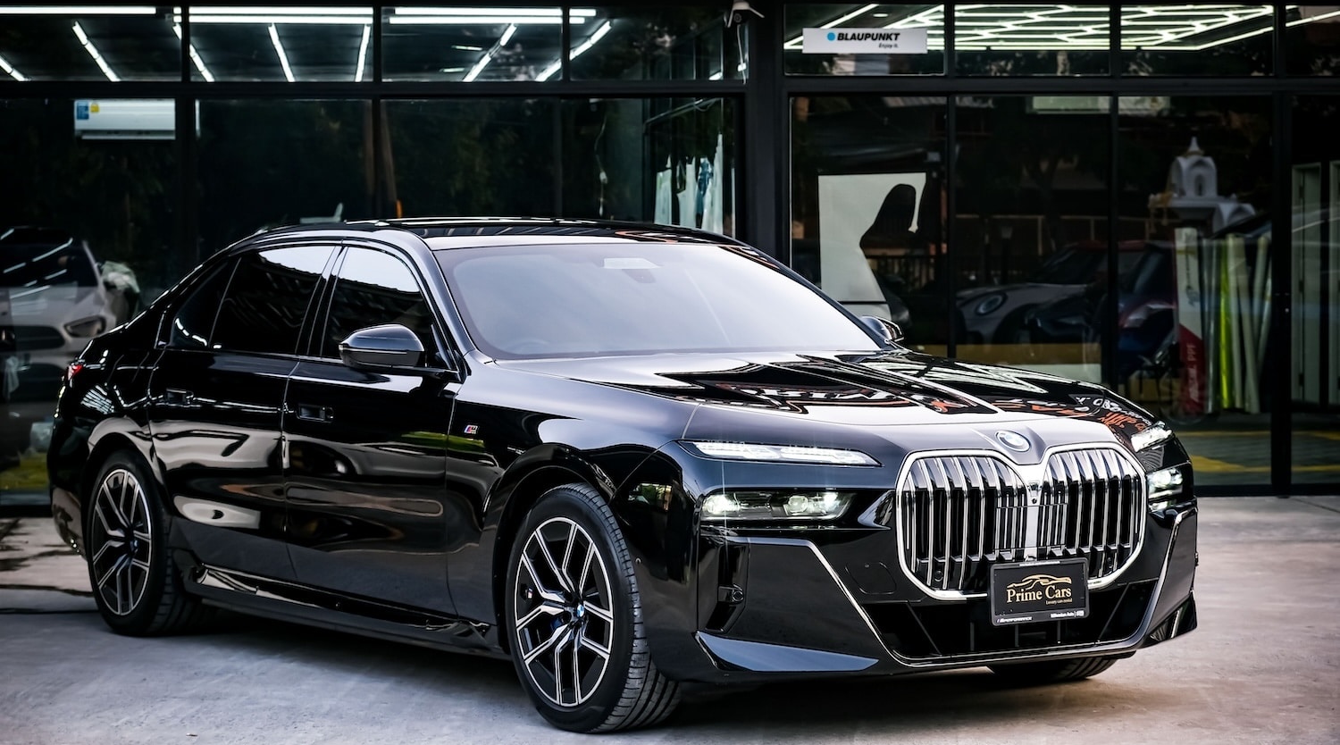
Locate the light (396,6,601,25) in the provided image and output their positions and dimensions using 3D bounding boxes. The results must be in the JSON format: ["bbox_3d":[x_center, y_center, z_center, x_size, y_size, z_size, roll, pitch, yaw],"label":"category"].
[{"bbox_3d":[-1.110,-2.235,19.330,1.240,0.090,0.150,0,1,-6],"label":"light"}]

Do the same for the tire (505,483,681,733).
[{"bbox_3d":[-0.219,0.713,9.272,0.260,0.735,0.735,-1,2,-34],"label":"tire"}]

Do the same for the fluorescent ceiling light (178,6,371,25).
[{"bbox_3d":[-2.456,-2.220,19.200,1.240,0.090,0.150,0,1,-6],"label":"fluorescent ceiling light"}]

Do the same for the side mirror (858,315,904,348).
[{"bbox_3d":[0.704,-0.127,11.112,0.250,0.165,0.200,-1,2,-34],"label":"side mirror"}]

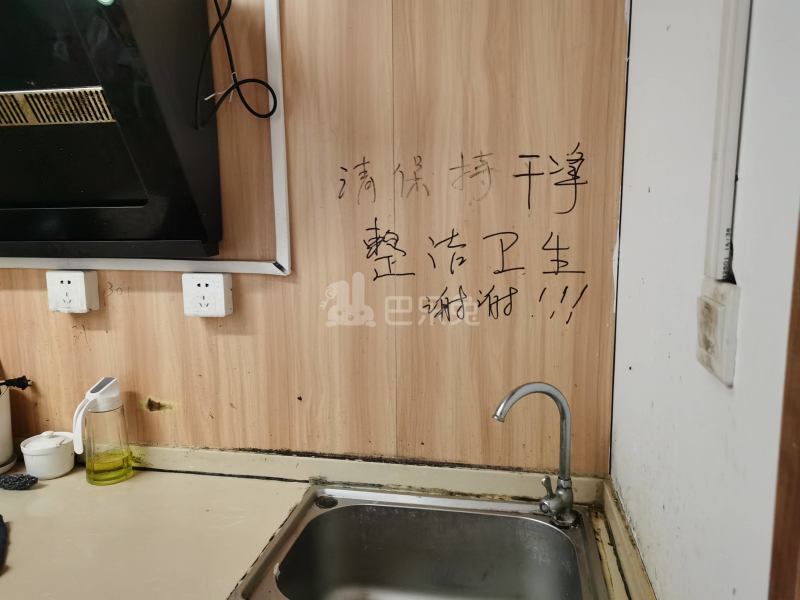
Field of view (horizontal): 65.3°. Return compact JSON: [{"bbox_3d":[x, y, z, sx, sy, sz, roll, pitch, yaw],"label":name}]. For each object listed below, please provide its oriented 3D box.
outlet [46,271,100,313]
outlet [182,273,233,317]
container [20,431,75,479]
[{"bbox_3d":[-0.685,-0.018,1.309,0.086,0.086,0.040,1,9,11],"label":"outlet"},{"bbox_3d":[-0.384,-0.012,1.253,0.086,0.086,0.040,1,9,11],"label":"outlet"},{"bbox_3d":[-0.747,0.325,1.331,0.104,0.086,0.104,1,9,11],"label":"container"}]

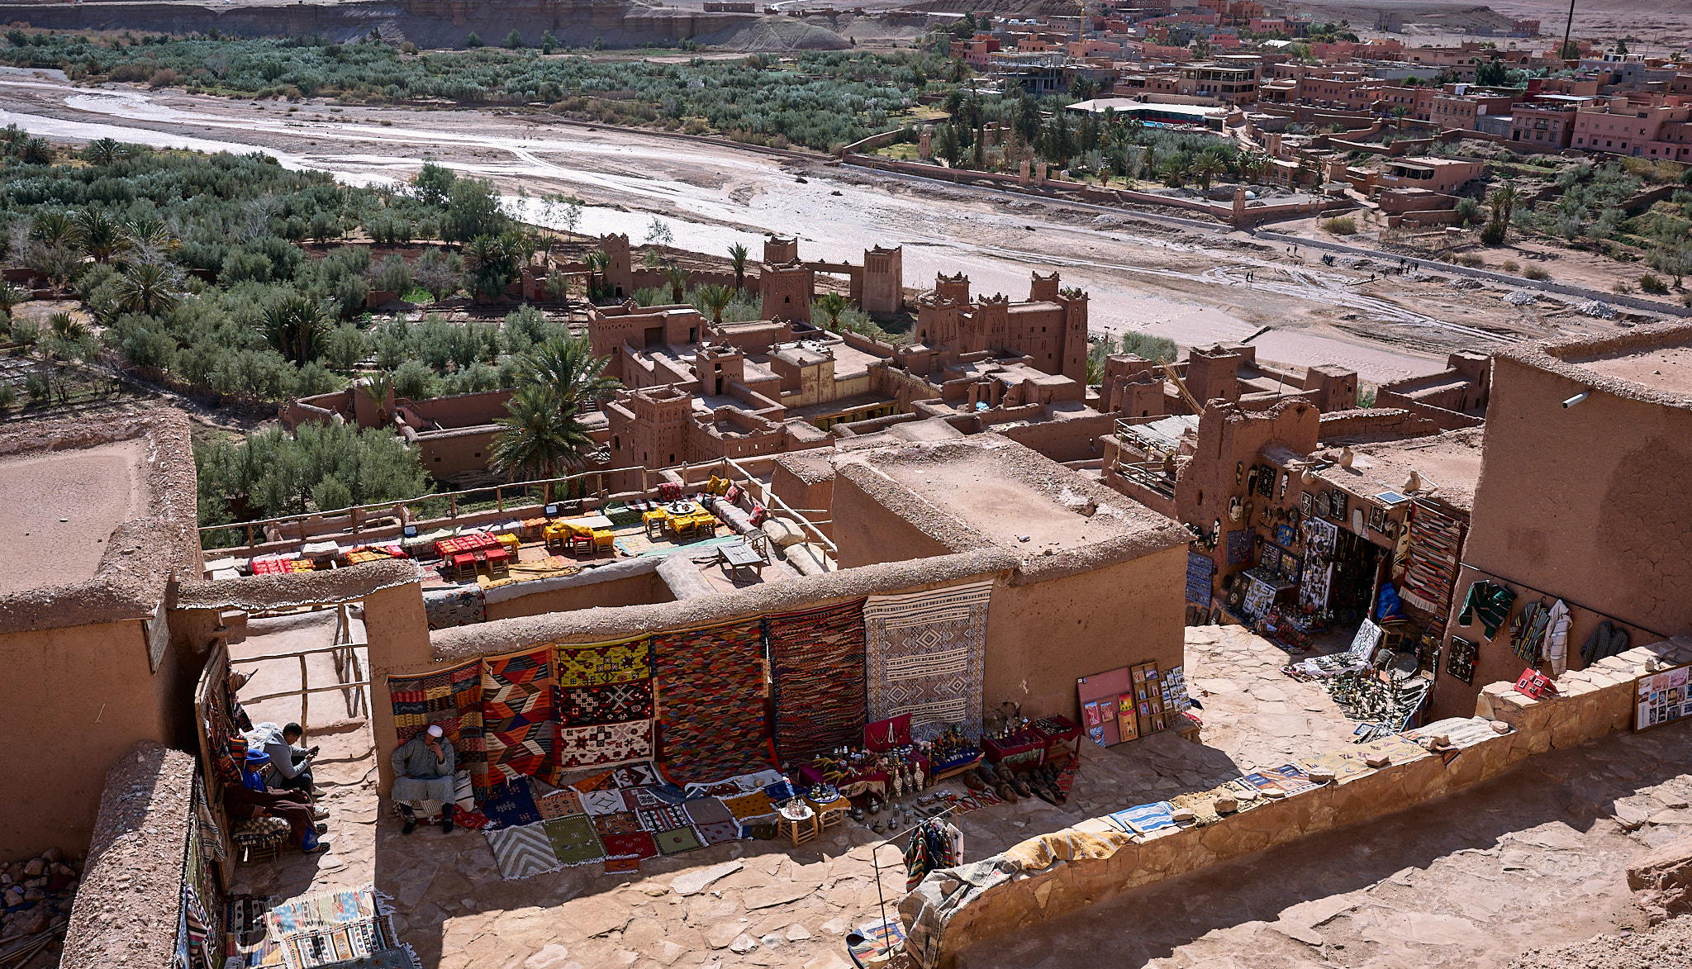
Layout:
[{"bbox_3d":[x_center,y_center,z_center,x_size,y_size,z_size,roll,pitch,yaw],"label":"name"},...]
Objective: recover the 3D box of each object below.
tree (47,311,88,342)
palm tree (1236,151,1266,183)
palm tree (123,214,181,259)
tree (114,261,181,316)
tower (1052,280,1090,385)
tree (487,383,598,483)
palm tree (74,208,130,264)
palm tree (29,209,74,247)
[{"bbox_3d":[-94.696,-18.772,176.856,4.650,4.600,4.650,0,20,0],"label":"tree"},{"bbox_3d":[76.543,-59.927,275.726,5.750,6.160,5.750,0,19,0],"label":"palm tree"},{"bbox_3d":[-98.398,-34.577,206.620,7.850,7.690,7.850,0,19,0],"label":"palm tree"},{"bbox_3d":[-83.051,-22.864,173.329,7.840,7.480,7.840,0,19,0],"label":"tree"},{"bbox_3d":[24.219,-14.842,154.412,2.870,12.530,2.870,-5,21,-14],"label":"tower"},{"bbox_3d":[-23.684,-3.235,113.611,8.250,9.550,8.250,0,20,0],"label":"tree"},{"bbox_3d":[-115.952,-38.516,226.484,8.430,8.860,8.430,0,20,0],"label":"palm tree"},{"bbox_3d":[-127.073,-40.110,232.699,7.180,7.610,7.180,0,20,0],"label":"palm tree"}]

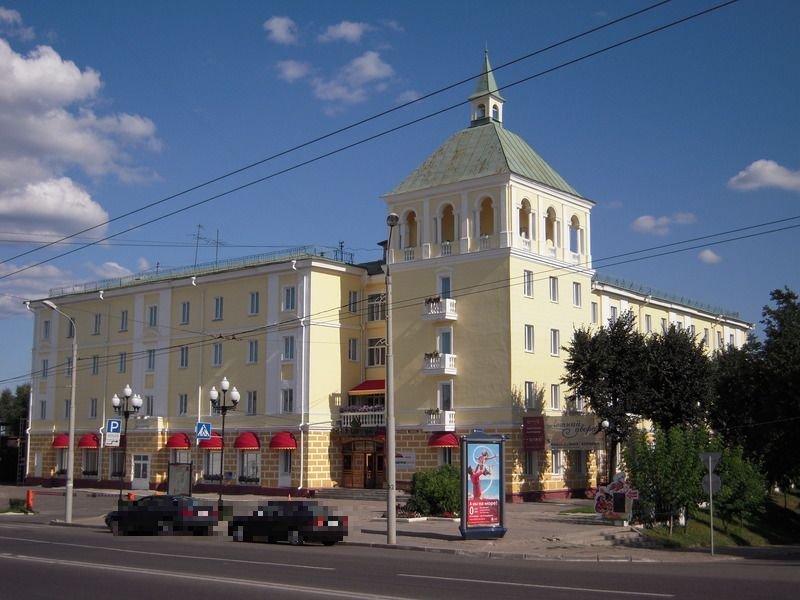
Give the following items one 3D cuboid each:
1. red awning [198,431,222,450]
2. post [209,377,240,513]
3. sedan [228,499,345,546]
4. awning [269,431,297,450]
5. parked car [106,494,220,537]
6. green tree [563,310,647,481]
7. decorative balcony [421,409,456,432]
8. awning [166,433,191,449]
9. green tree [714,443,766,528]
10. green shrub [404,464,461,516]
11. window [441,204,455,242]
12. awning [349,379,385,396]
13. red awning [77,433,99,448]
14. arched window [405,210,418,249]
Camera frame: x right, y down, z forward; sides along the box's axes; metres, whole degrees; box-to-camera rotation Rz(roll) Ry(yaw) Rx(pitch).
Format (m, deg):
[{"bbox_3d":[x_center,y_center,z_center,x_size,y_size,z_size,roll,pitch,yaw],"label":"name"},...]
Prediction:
[{"bbox_3d":[-13.061,9.603,70.928,2.100,1.170,0.850,-6,-10,39],"label":"red awning"},{"bbox_3d":[-8.941,7.280,52.268,1.444,6.869,1.444,2,-8,-9],"label":"post"},{"bbox_3d":[-4.053,7.991,37.426,4.500,1.410,1.730,-7,-11,41],"label":"sedan"},{"bbox_3d":[-7.965,9.353,69.276,2.224,1.195,0.950,-6,-11,39],"label":"awning"},{"bbox_3d":[-8.717,7.819,37.882,4.500,1.420,1.740,-6,-10,39],"label":"parked car"},{"bbox_3d":[11.255,5.757,56.690,4.900,10.750,4.900,-6,-10,39],"label":"green tree"},{"bbox_3d":[2.407,7.435,63.598,1.700,1.257,1.015,-6,-11,39],"label":"decorative balcony"},{"bbox_3d":[-15.753,9.906,73.145,2.100,1.170,0.850,-6,-10,39],"label":"awning"},{"bbox_3d":[13.222,7.372,40.835,2.069,3.286,2.069,-2,-9,18],"label":"green tree"},{"bbox_3d":[1.738,8.883,48.684,2.900,2.360,2.600,1,-8,0],"label":"green shrub"},{"bbox_3d":[3.123,-4.810,65.710,1.022,2.447,0.350,-6,-11,39],"label":"window"},{"bbox_3d":[-1.514,5.672,68.039,3.600,1.000,1.400,-6,-10,39],"label":"awning"},{"bbox_3d":[-24.887,11.171,82.416,2.150,1.050,1.000,-6,-11,39],"label":"red awning"},{"bbox_3d":[0.871,-4.484,66.115,1.100,2.500,0.400,-6,-10,39],"label":"arched window"}]

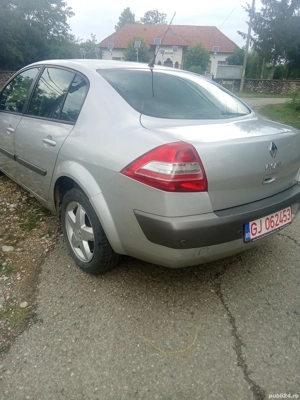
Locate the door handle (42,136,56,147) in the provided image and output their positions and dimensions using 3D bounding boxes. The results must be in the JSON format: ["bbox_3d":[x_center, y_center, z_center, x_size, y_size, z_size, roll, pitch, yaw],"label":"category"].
[{"bbox_3d":[-0.719,-0.415,2.306,0.055,0.050,0.215,-12,24,-37],"label":"door handle"}]

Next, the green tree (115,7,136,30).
[{"bbox_3d":[-4.075,-24.574,51.876,3.613,11.188,3.613,3,19,0],"label":"green tree"}]

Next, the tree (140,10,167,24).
[{"bbox_3d":[0.490,-25.495,54.662,4.671,11.482,4.671,3,19,0],"label":"tree"}]

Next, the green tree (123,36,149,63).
[{"bbox_3d":[-1.506,-15.511,35.926,2.800,4.768,2.800,3,19,0],"label":"green tree"}]

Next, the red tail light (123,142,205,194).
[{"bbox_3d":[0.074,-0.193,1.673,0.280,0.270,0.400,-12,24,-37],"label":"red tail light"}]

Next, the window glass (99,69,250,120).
[{"bbox_3d":[0.221,-0.775,2.447,1.200,0.110,0.717,-12,48,-37],"label":"window glass"}]

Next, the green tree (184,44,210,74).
[{"bbox_3d":[4.937,-14.208,34.162,2.715,4.009,2.715,3,19,0],"label":"green tree"}]

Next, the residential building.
[{"bbox_3d":[2.206,-17.988,40.303,15.824,6.882,10.000,3,19,0],"label":"residential building"}]

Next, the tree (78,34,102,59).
[{"bbox_3d":[-7.710,-18.469,42.406,3.735,5.576,3.735,3,19,0],"label":"tree"}]

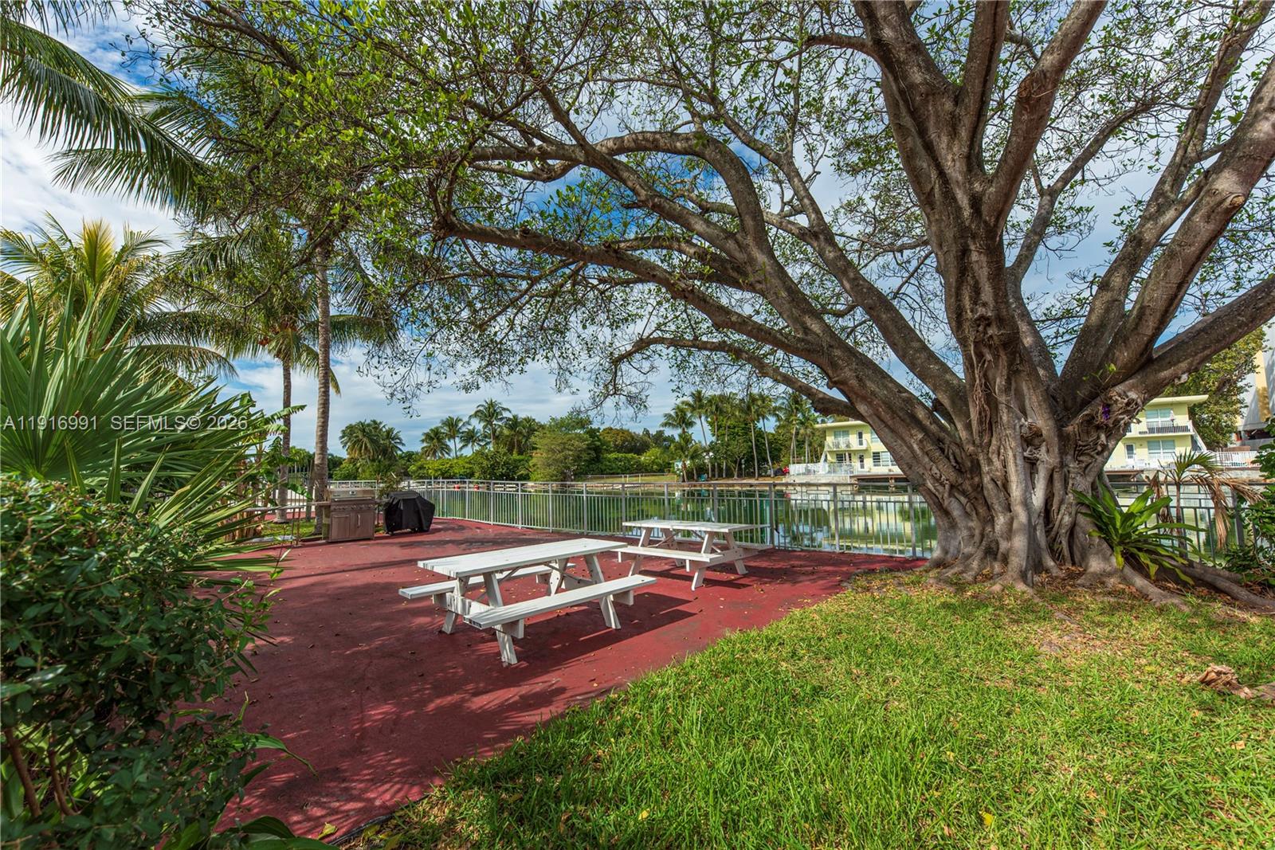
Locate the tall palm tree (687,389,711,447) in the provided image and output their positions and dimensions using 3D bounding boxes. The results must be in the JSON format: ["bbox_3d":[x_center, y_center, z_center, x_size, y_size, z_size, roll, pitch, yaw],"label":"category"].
[{"bbox_3d":[8.287,1.136,67.459,4.400,12.152,4.400,-1,-5,7],"label":"tall palm tree"}]

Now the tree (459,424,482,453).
[{"bbox_3d":[-29.367,4.985,87.562,4.500,9.834,4.500,1,-5,-18],"label":"tree"}]

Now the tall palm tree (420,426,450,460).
[{"bbox_3d":[-26.920,3.776,66.000,4.000,7.160,4.000,1,-5,-22],"label":"tall palm tree"}]

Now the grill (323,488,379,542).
[{"bbox_3d":[-6.623,2.062,11.519,0.880,1.160,0.600,3,-6,-37],"label":"grill"}]

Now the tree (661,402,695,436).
[{"bbox_3d":[5.157,2.094,60.572,4.500,9.616,4.500,-1,-5,5],"label":"tree"}]

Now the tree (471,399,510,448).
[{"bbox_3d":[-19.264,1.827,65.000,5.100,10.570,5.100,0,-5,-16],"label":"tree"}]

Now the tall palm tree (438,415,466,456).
[{"bbox_3d":[-32.625,4.093,87.484,4.900,11.591,4.900,1,-5,-20],"label":"tall palm tree"}]

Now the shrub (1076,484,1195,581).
[{"bbox_3d":[6.537,1.403,6.500,1.150,1.150,1.100,-6,-7,44],"label":"shrub"}]

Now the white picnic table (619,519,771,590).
[{"bbox_3d":[0.702,1.769,7.072,1.870,0.740,1.540,-6,-7,43],"label":"white picnic table"}]

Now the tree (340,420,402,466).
[{"bbox_3d":[-33.261,3.112,62.000,6.600,7.590,6.000,1,-5,-28],"label":"tree"}]

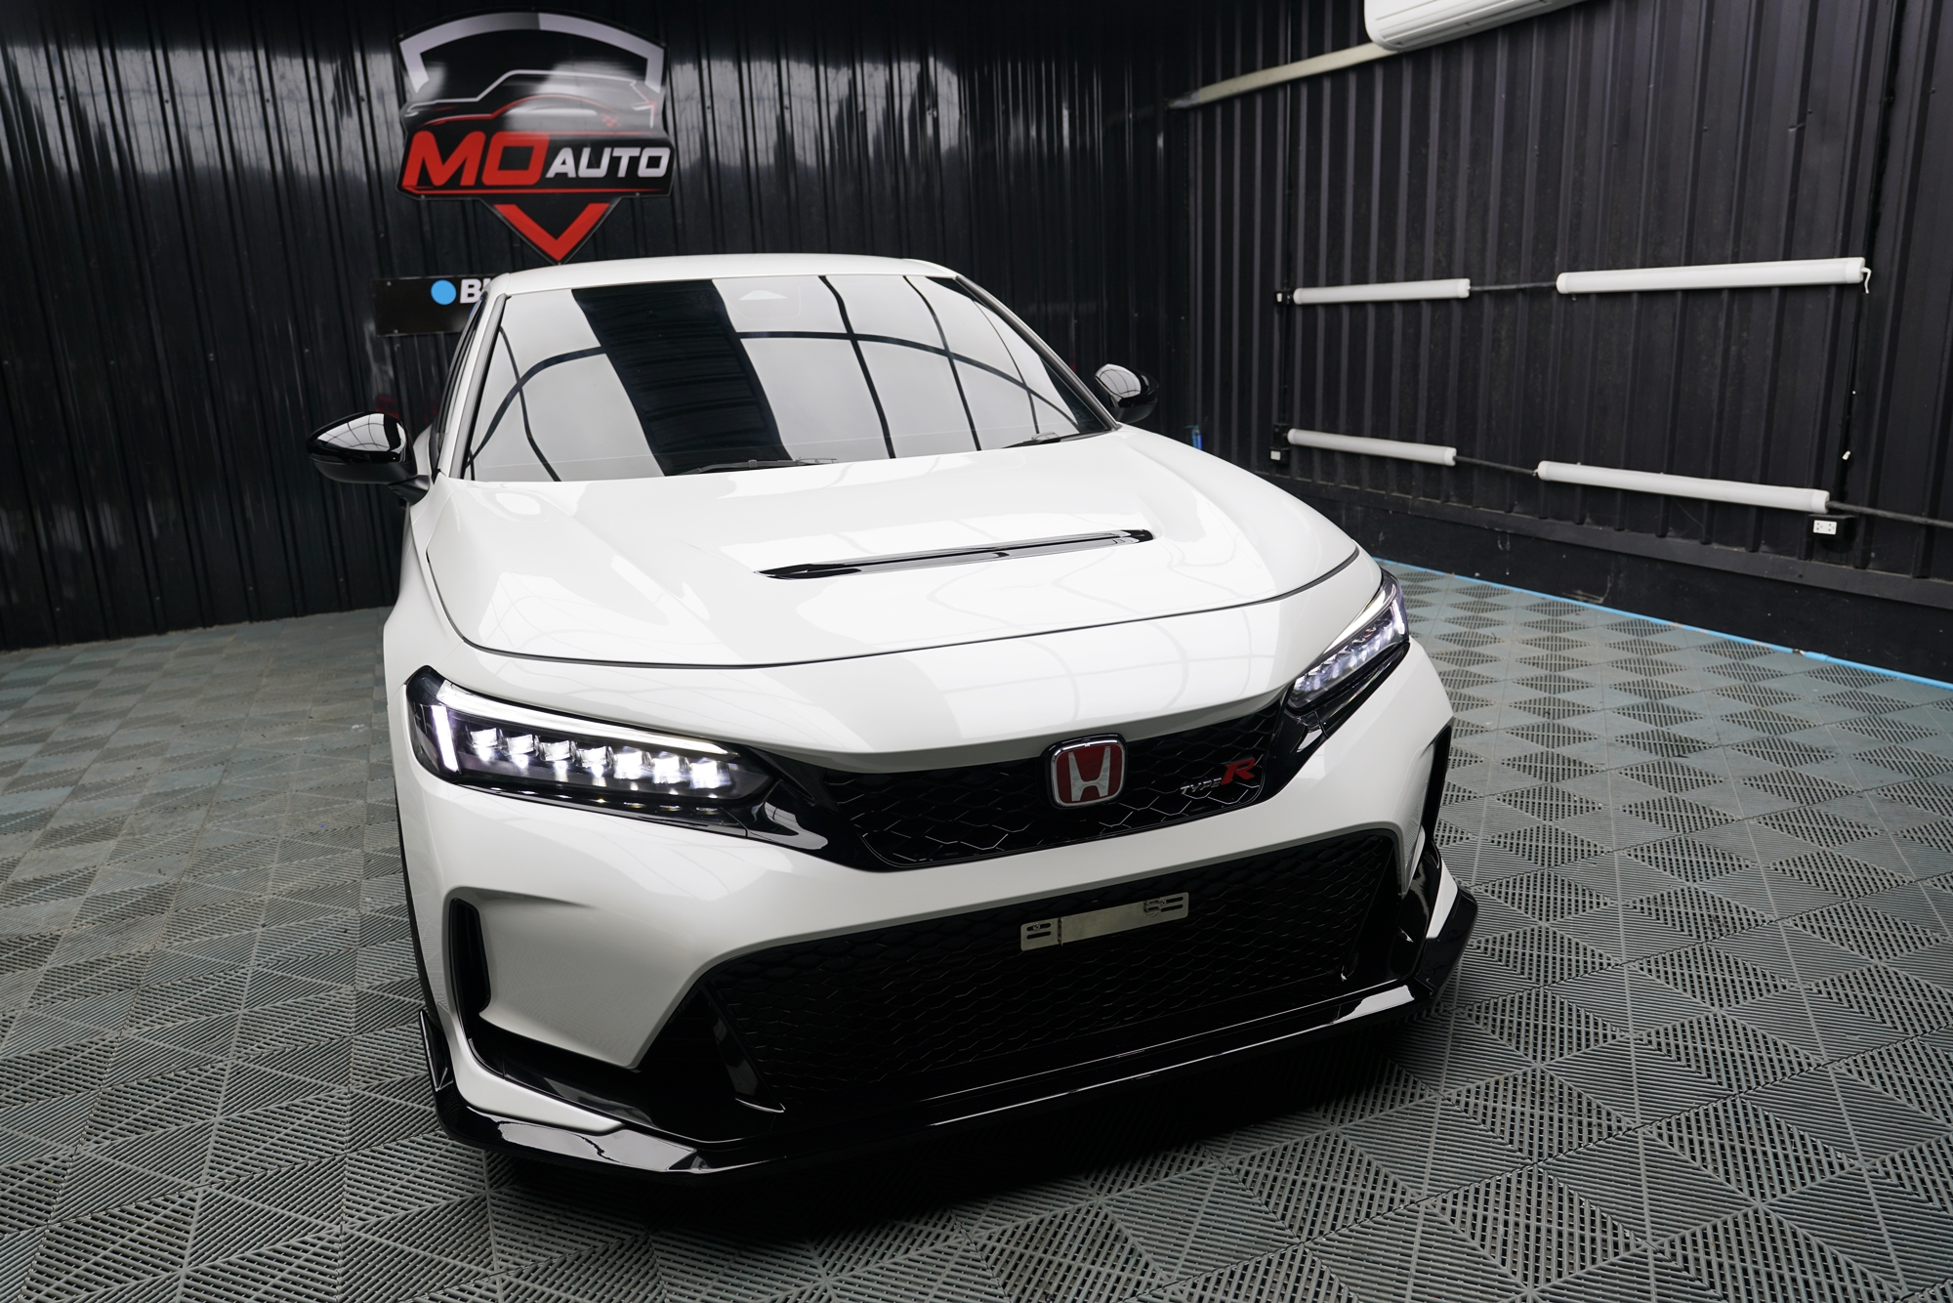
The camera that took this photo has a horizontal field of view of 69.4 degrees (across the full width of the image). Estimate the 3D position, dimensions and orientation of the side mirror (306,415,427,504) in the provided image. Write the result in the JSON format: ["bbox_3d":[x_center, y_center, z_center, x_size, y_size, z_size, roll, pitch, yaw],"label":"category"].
[{"bbox_3d":[-1.330,-0.436,3.072,0.230,0.175,0.180,-8,15,-20],"label":"side mirror"}]

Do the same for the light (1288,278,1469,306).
[{"bbox_3d":[1.759,-1.585,6.227,0.060,0.072,1.200,-8,14,-21],"label":"light"}]

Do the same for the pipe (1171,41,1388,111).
[{"bbox_3d":[1.391,-2.728,6.754,0.065,0.075,1.865,-8,16,-21],"label":"pipe"}]

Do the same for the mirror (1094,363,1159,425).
[{"bbox_3d":[0.373,-0.662,3.703,0.230,0.175,0.180,-8,15,-20],"label":"mirror"}]

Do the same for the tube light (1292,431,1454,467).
[{"bbox_3d":[1.772,-0.935,6.423,0.060,0.072,1.200,-8,15,-21],"label":"tube light"}]

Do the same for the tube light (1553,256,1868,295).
[{"bbox_3d":[2.402,-1.250,4.726,0.060,0.072,1.200,-8,15,-21],"label":"tube light"}]

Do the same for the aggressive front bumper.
[{"bbox_3d":[0.098,0.428,2.180,1.860,0.380,0.520,-8,15,-20],"label":"aggressive front bumper"}]

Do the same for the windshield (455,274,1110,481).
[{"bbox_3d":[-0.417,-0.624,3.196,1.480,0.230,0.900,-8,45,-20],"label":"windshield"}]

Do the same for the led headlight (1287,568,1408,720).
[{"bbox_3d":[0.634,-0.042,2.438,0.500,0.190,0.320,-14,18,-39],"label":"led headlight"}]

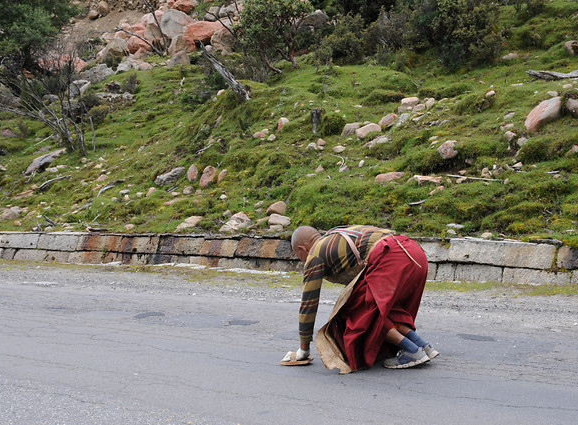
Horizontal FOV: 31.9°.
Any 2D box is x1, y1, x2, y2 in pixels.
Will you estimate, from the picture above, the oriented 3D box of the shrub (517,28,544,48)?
[{"bbox_3d":[5.727,-4.127,24.000,0.600,0.470,0.520,0,1,0],"label":"shrub"}]

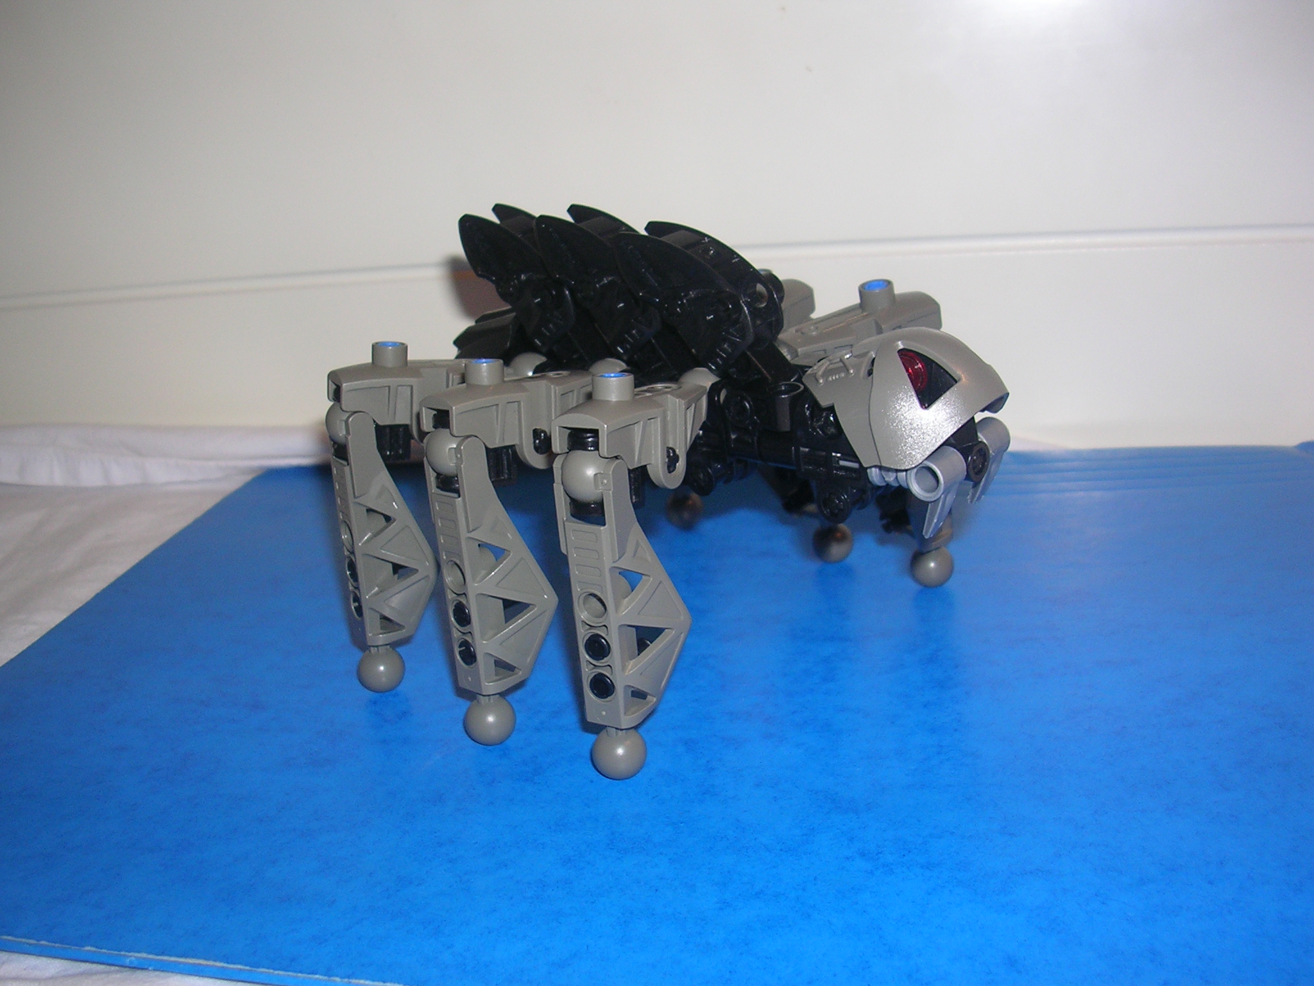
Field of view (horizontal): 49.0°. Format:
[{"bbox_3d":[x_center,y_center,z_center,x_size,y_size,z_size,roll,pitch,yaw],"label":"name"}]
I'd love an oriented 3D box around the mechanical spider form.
[{"bbox_3d":[0.006,-0.012,0.313,0.148,0.097,0.131,12,24,39],"label":"mechanical spider form"}]

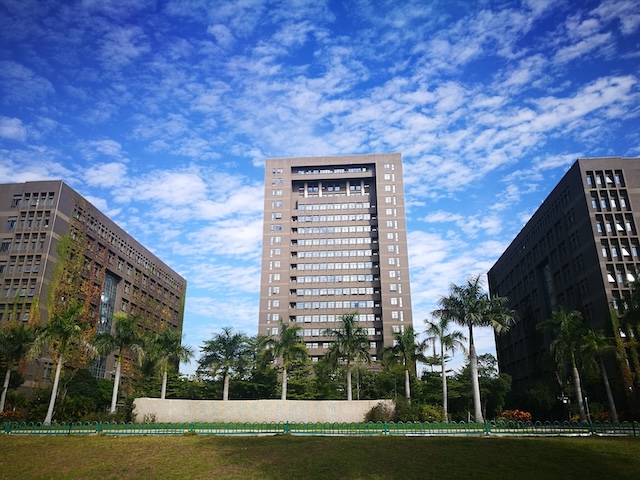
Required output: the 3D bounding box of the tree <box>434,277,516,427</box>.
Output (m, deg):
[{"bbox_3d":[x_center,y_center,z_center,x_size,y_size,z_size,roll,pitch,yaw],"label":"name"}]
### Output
[{"bbox_3d":[9.510,6.330,30.210,5.080,8.850,4.980,0,-21,0],"label":"tree"}]

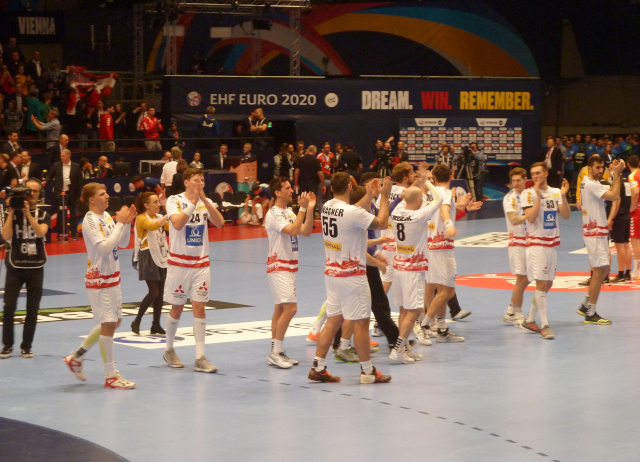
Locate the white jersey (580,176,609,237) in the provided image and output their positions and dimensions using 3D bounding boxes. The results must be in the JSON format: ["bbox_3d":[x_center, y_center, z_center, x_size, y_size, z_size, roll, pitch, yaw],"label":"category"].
[{"bbox_3d":[3.265,-0.291,22.870,0.320,0.720,0.500,-1,4,-8],"label":"white jersey"}]

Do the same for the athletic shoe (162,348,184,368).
[{"bbox_3d":[-1.451,1.278,19.075,0.115,0.130,0.310,-2,4,-32],"label":"athletic shoe"}]

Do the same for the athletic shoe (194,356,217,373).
[{"bbox_3d":[-1.108,1.302,18.681,0.115,0.130,0.310,-3,5,-40],"label":"athletic shoe"}]

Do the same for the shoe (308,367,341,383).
[{"bbox_3d":[0.045,1.348,18.157,0.325,0.135,0.120,1,4,20],"label":"shoe"}]

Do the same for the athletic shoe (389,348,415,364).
[{"bbox_3d":[0.823,1.254,19.333,0.300,0.125,0.112,6,0,-28],"label":"athletic shoe"}]

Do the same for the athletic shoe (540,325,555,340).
[{"bbox_3d":[2.553,1.132,21.597,0.115,0.125,0.310,-2,4,-22],"label":"athletic shoe"}]

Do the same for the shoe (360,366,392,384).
[{"bbox_3d":[0.525,1.351,17.896,0.305,0.125,0.115,0,3,-2],"label":"shoe"}]

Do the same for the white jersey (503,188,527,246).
[{"bbox_3d":[2.380,-0.160,22.883,0.330,0.703,0.460,3,5,43],"label":"white jersey"}]

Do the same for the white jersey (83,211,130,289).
[{"bbox_3d":[-1.969,0.179,17.692,0.380,0.730,0.480,2,4,25],"label":"white jersey"}]

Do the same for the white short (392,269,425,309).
[{"bbox_3d":[0.901,0.567,19.401,0.300,0.458,0.360,-3,5,-43],"label":"white short"}]

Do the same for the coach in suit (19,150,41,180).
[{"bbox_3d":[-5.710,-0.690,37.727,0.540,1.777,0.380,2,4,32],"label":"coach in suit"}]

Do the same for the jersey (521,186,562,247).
[{"bbox_3d":[2.532,-0.161,21.931,0.480,0.699,0.340,-3,5,-42],"label":"jersey"}]

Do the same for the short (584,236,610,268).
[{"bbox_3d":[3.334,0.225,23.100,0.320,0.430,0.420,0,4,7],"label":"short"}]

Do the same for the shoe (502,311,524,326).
[{"bbox_3d":[2.291,1.032,22.652,0.310,0.130,0.115,14,11,34],"label":"shoe"}]

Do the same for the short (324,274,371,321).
[{"bbox_3d":[0.262,0.600,18.056,0.340,0.470,0.430,-3,4,-38],"label":"short"}]

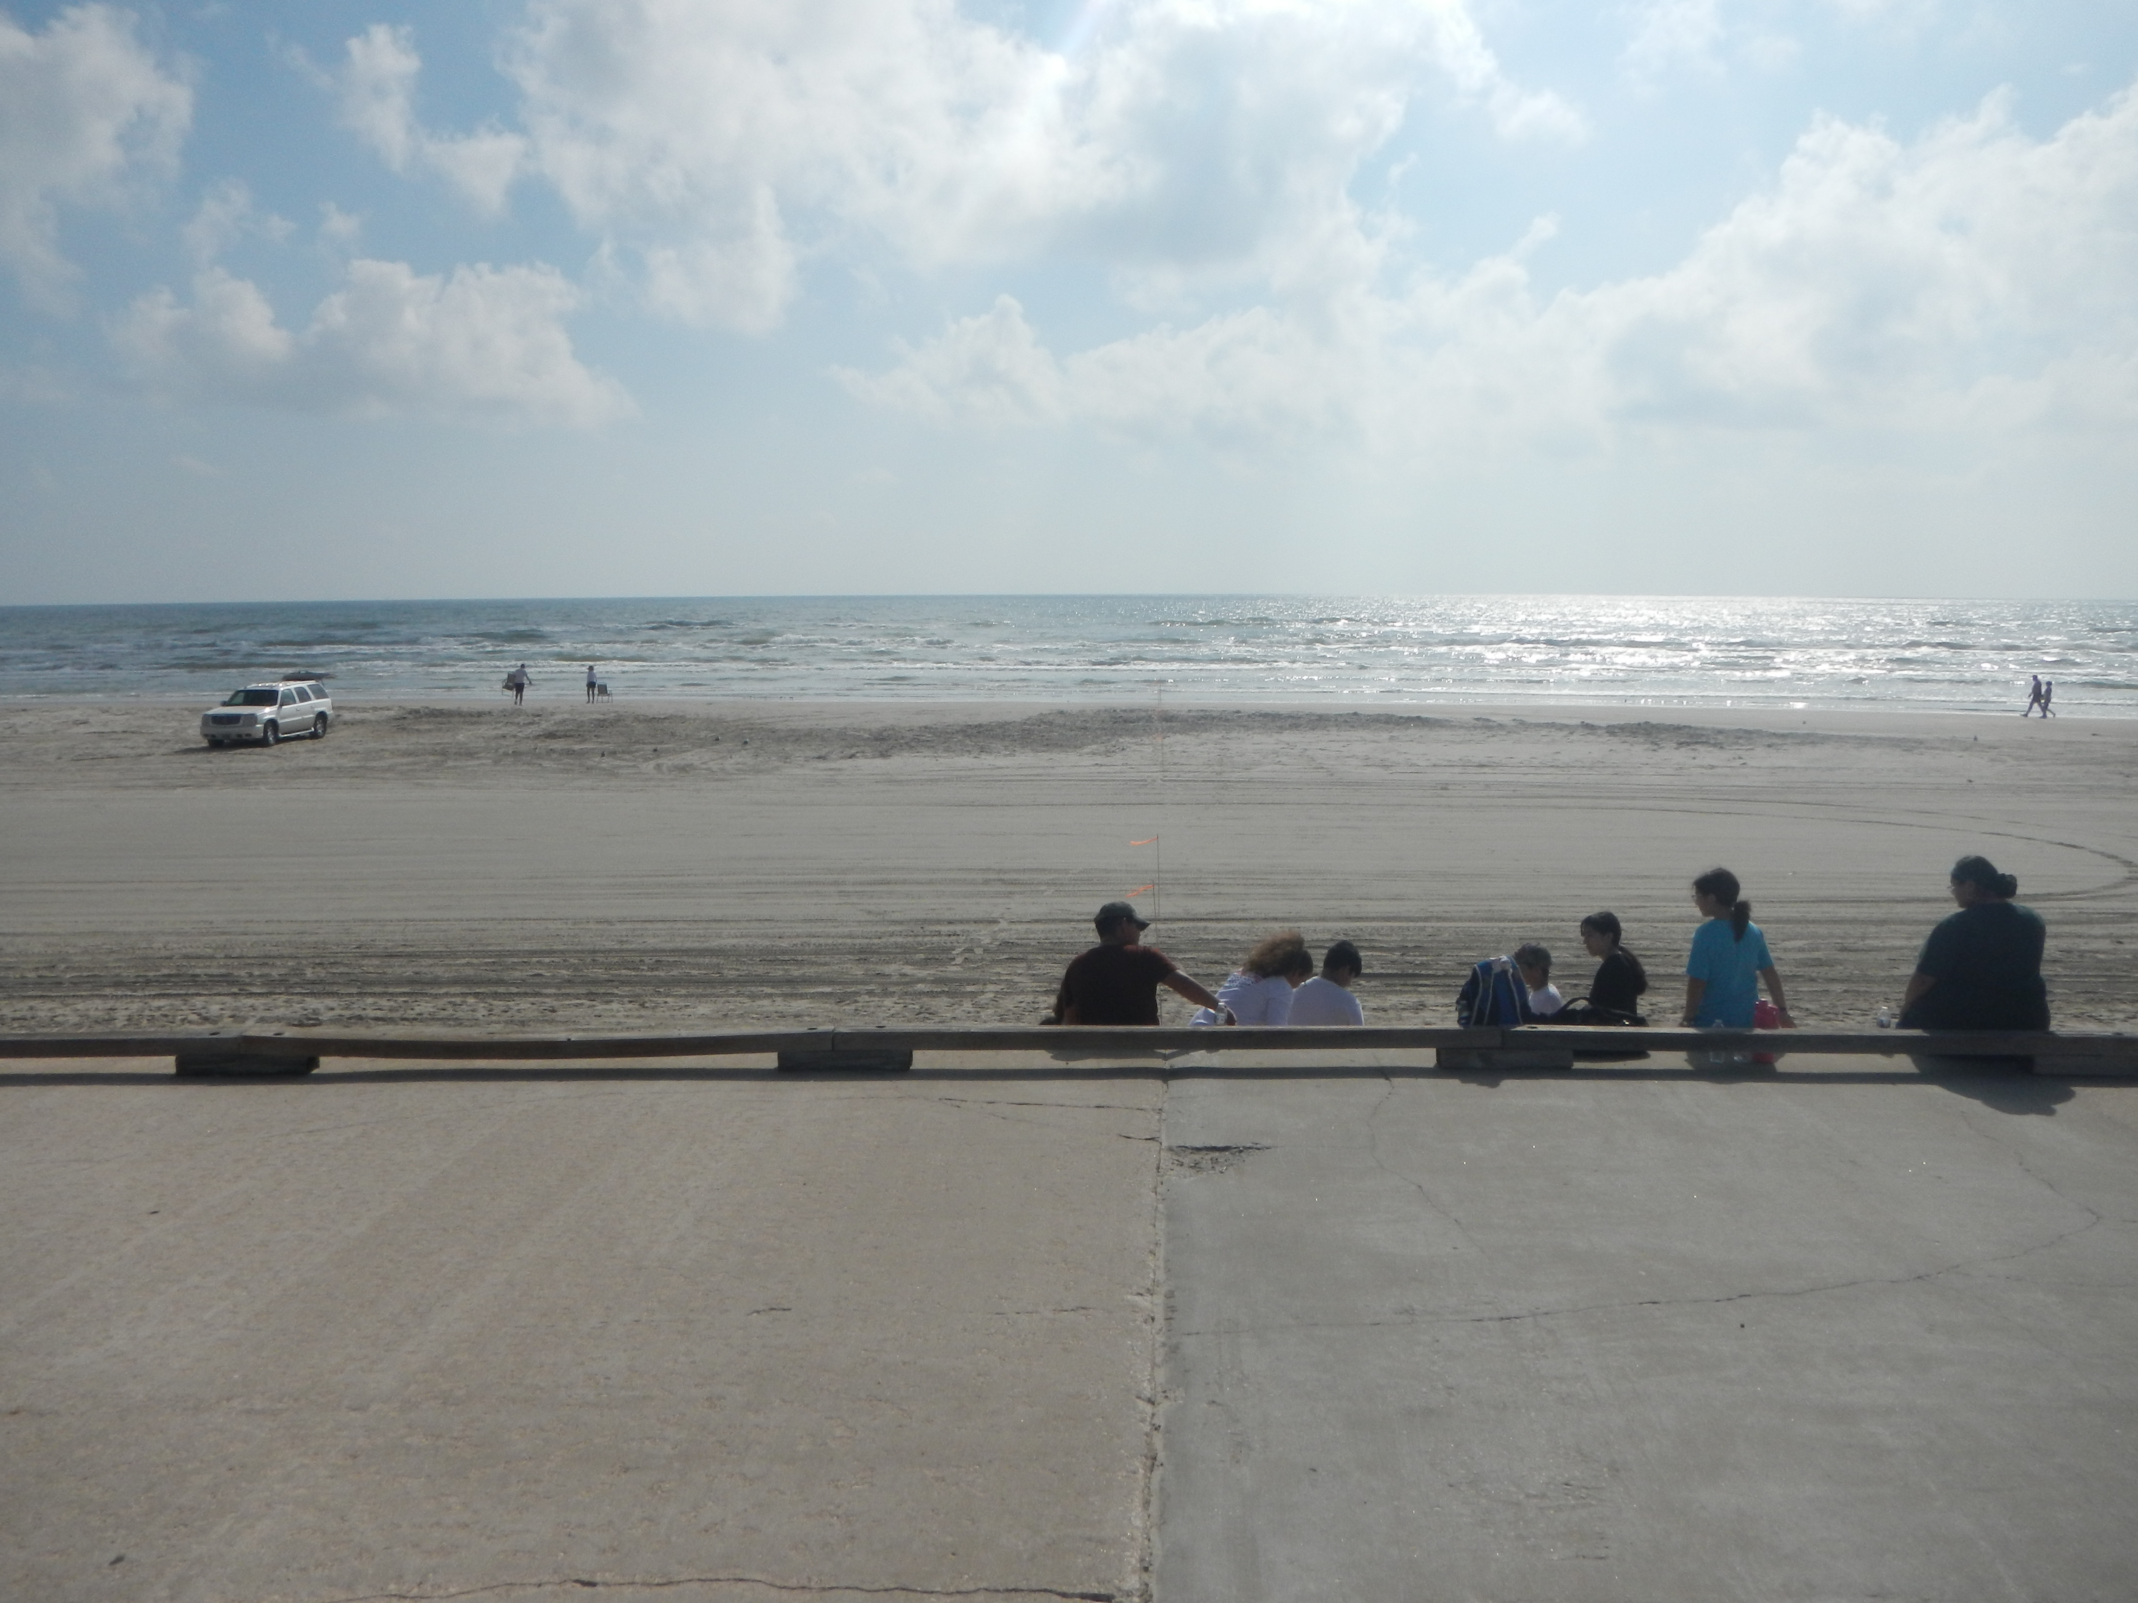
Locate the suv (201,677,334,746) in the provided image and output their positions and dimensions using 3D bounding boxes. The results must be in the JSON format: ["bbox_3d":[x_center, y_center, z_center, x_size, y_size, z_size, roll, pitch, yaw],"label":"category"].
[{"bbox_3d":[-26.400,-2.890,57.100,2.000,1.930,5.050,1,7,4],"label":"suv"}]

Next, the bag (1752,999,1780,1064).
[{"bbox_3d":[3.407,1.122,8.450,0.130,0.310,0.120,0,7,0],"label":"bag"}]

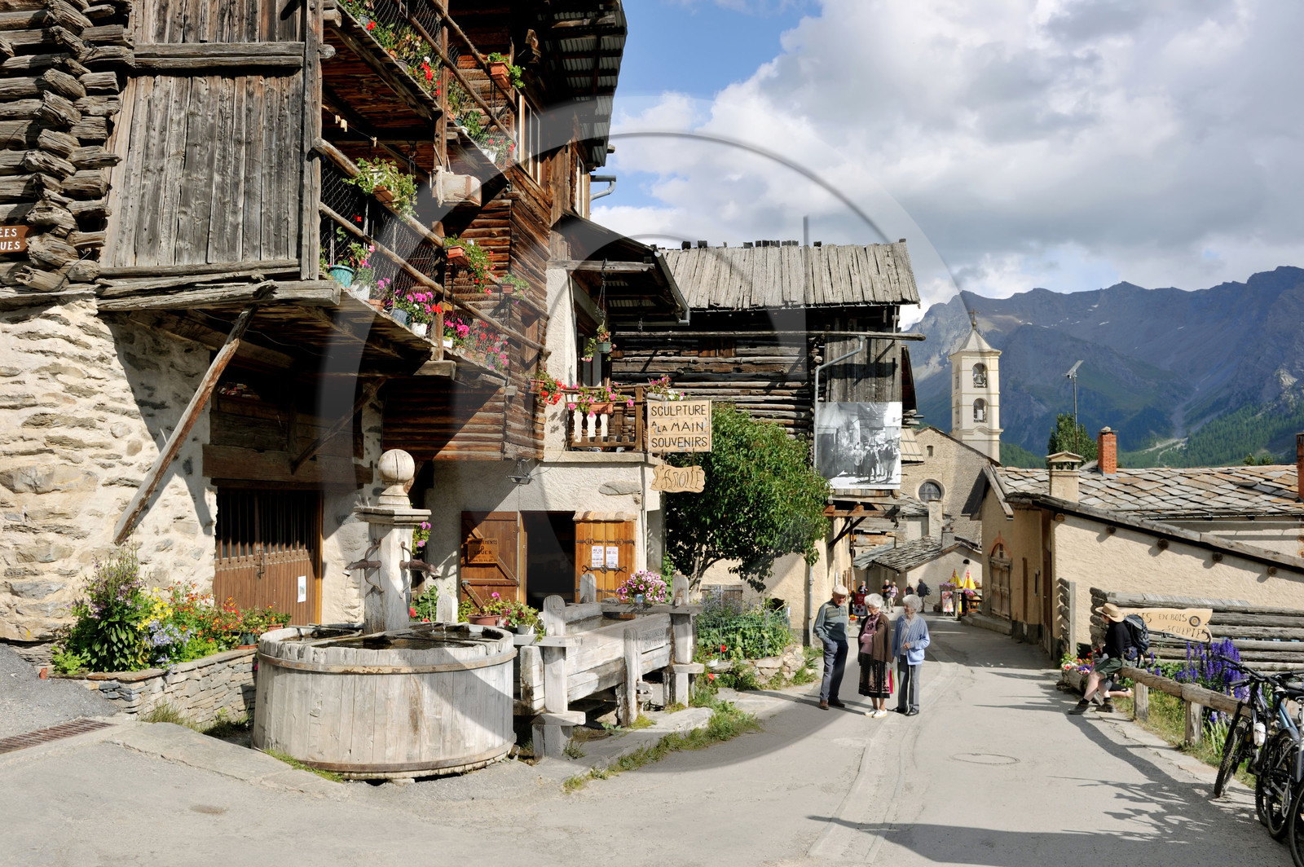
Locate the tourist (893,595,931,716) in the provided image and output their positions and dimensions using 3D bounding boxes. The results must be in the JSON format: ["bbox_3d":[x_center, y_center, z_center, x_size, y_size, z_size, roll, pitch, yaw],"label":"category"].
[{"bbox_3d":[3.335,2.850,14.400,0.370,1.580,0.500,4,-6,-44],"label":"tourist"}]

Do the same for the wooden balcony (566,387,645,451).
[{"bbox_3d":[-0.674,-0.210,16.500,1.160,0.950,0.160,0,-3,-4],"label":"wooden balcony"}]

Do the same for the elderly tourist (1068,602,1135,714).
[{"bbox_3d":[5.840,2.909,14.500,0.870,1.430,0.500,0,-3,2],"label":"elderly tourist"}]

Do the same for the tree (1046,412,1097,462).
[{"bbox_3d":[14.236,1.553,38.000,2.500,5.200,2.500,0,-3,0],"label":"tree"}]

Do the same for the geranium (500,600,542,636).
[{"bbox_3d":[-1.225,1.730,10.500,0.380,0.360,0.360,0,-3,0],"label":"geranium"}]

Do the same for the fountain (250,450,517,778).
[{"bbox_3d":[-2.551,1.583,10.700,2.500,2.840,2.500,0,-4,0],"label":"fountain"}]

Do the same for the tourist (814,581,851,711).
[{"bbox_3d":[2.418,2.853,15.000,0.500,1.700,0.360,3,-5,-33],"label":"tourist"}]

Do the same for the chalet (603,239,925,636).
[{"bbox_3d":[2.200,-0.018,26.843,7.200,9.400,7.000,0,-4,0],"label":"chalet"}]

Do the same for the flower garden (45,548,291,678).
[{"bbox_3d":[-4.527,1.616,10.929,1.050,1.100,3.100,0,-3,7],"label":"flower garden"}]

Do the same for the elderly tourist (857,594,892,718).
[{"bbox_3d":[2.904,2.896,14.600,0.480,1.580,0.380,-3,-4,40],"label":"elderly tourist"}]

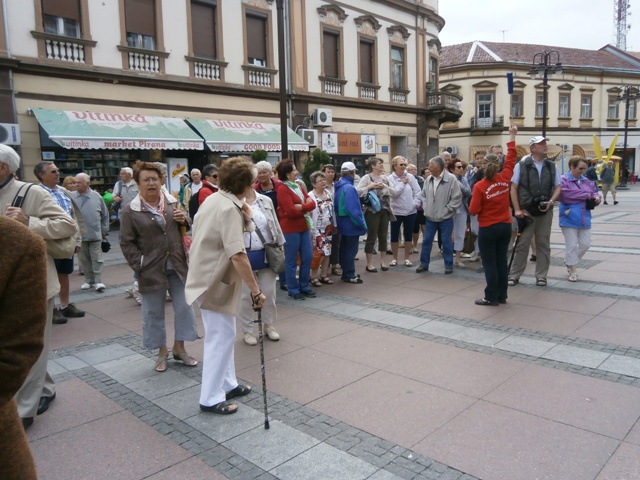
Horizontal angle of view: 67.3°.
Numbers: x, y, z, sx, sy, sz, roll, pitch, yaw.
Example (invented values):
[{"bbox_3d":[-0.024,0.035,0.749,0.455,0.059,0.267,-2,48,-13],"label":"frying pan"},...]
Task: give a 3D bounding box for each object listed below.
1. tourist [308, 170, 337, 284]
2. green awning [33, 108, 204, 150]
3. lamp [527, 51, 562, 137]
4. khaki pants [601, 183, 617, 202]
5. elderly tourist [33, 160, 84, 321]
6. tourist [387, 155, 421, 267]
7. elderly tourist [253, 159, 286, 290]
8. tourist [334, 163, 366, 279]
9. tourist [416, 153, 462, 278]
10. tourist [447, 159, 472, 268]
[{"bbox_3d":[0.021,-0.171,6.720,0.460,1.559,0.340,-5,7,-23],"label":"tourist"},{"bbox_3d":[-5.799,-3.242,14.365,4.454,1.125,1.390,-8,10,-40],"label":"green awning"},{"bbox_3d":[11.594,-5.891,24.983,1.700,7.548,1.700,-2,7,0],"label":"lamp"},{"bbox_3d":[12.233,-1.999,20.361,0.520,0.820,0.360,0,8,12],"label":"khaki pants"},{"bbox_3d":[-2.887,0.012,5.237,0.420,1.714,0.500,2,8,24],"label":"elderly tourist"},{"bbox_3d":[1.322,-0.465,7.700,0.540,1.722,0.350,-2,7,-3],"label":"tourist"},{"bbox_3d":[-0.691,-0.198,6.330,0.500,1.678,0.320,-4,7,-12],"label":"elderly tourist"},{"bbox_3d":[0.435,-0.258,6.850,0.380,1.701,0.500,-4,7,-18],"label":"tourist"},{"bbox_3d":[1.787,-0.380,7.250,0.600,1.737,0.380,2,8,33],"label":"tourist"},{"bbox_3d":[2.168,-0.425,7.495,0.500,1.670,0.360,-8,10,-40],"label":"tourist"}]

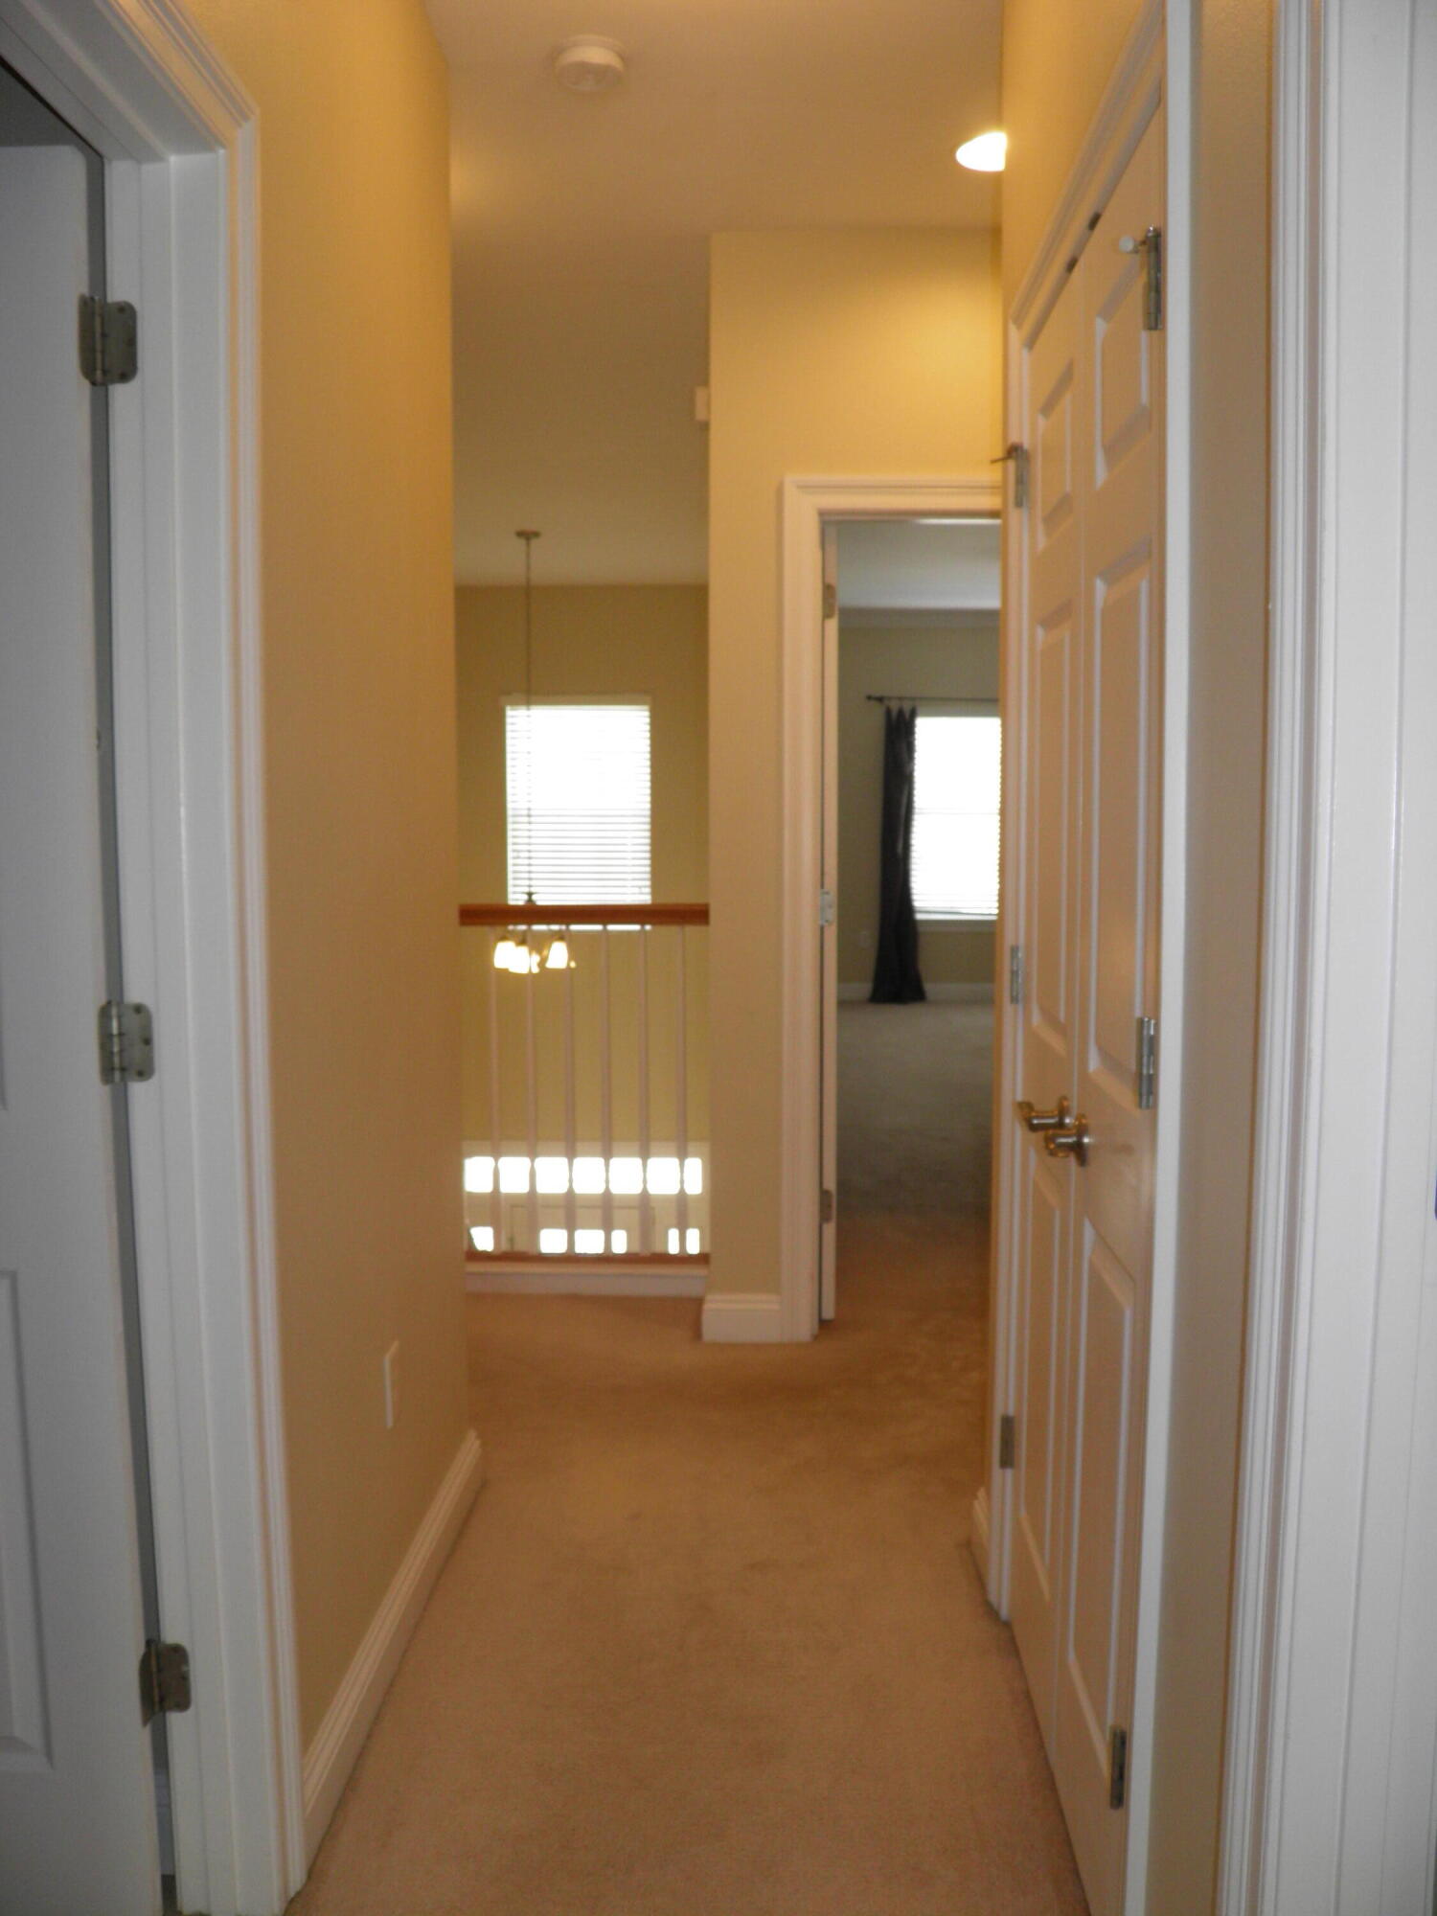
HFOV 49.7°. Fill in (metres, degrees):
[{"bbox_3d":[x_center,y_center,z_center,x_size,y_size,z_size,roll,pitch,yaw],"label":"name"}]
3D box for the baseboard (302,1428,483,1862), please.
[{"bbox_3d":[-0.485,1.015,2.467,0.018,0.115,1.130,0,5,2],"label":"baseboard"}]

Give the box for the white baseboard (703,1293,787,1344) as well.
[{"bbox_3d":[0.062,0.895,3.863,0.210,0.115,0.018,0,5,2],"label":"white baseboard"}]

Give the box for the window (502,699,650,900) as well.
[{"bbox_3d":[-0.829,-0.842,9.226,0.870,1.370,0.090,0,5,2],"label":"window"}]

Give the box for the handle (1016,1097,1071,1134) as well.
[{"bbox_3d":[0.430,0.207,2.053,0.060,0.064,0.130,0,5,2],"label":"handle"}]

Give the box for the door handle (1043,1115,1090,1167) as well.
[{"bbox_3d":[0.421,0.220,1.884,0.060,0.064,0.130,0,5,2],"label":"door handle"}]

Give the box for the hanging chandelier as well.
[{"bbox_3d":[-0.887,-0.975,7.545,0.410,2.150,0.410,0,5,2],"label":"hanging chandelier"}]

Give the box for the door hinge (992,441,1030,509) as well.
[{"bbox_3d":[0.443,-0.732,2.349,0.052,0.100,0.030,0,5,2],"label":"door hinge"}]

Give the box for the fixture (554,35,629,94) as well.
[{"bbox_3d":[-0.230,-1.605,2.788,0.138,0.043,0.138,0,5,2],"label":"fixture"}]

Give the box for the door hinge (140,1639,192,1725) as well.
[{"bbox_3d":[-0.635,0.833,1.784,0.053,0.090,0.046,0,5,2],"label":"door hinge"}]

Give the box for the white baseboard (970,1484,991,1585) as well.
[{"bbox_3d":[0.451,0.991,2.674,0.016,0.115,0.190,0,5,2],"label":"white baseboard"}]

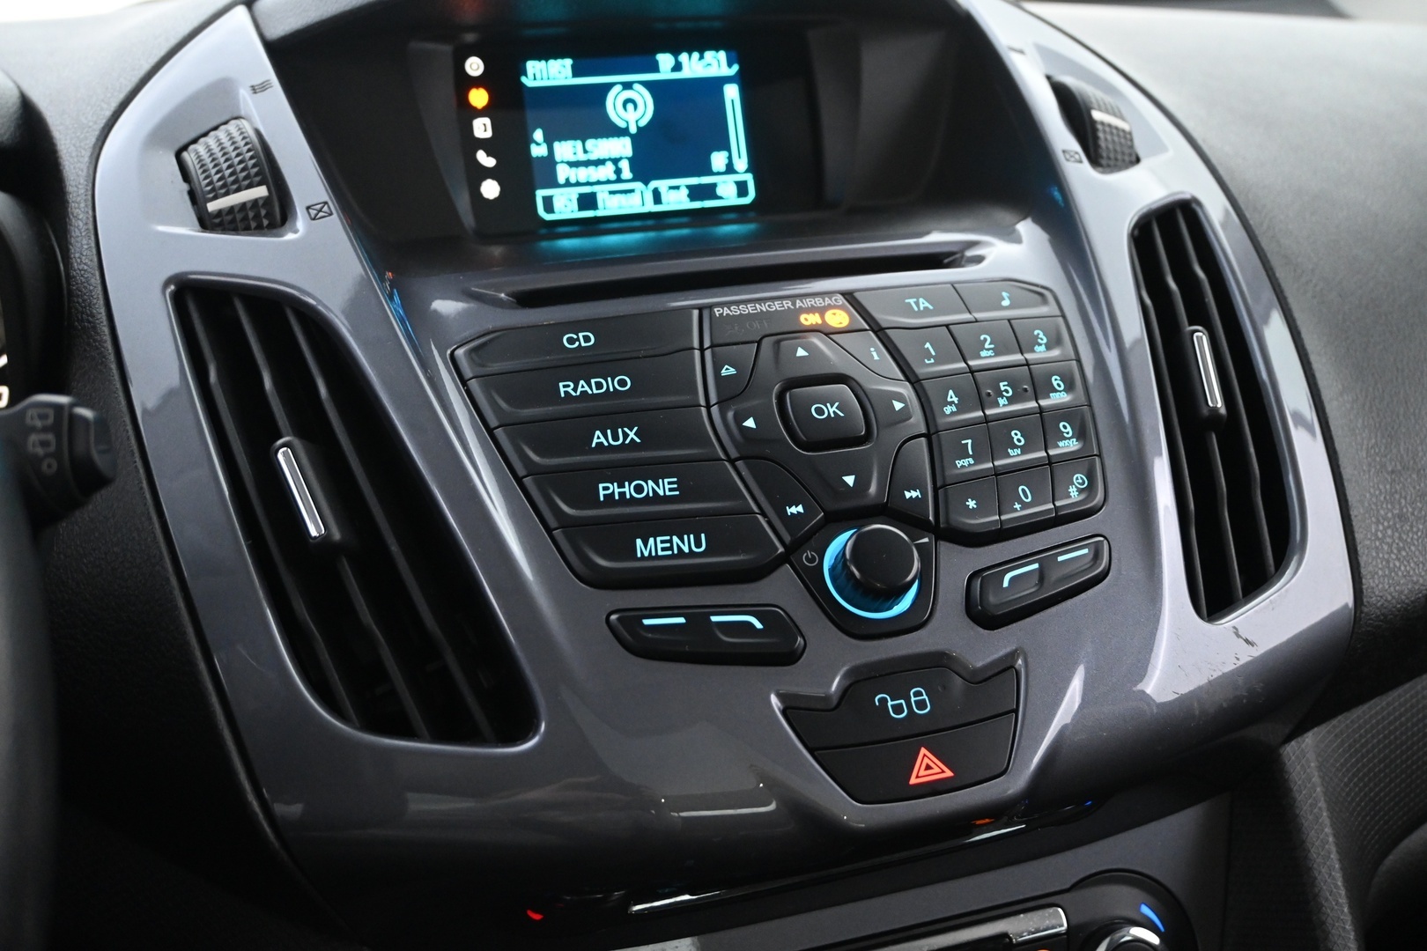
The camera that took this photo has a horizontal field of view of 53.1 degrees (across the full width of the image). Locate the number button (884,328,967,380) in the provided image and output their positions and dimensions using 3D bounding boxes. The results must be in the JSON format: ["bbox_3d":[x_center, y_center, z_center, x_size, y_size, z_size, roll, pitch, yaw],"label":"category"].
[{"bbox_3d":[0.056,-0.031,0.371,0.019,0.005,0.018,-8,51,-23],"label":"number button"}]

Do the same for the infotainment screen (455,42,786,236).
[{"bbox_3d":[-0.025,-0.117,0.485,0.122,0.061,0.015,-7,1,-16],"label":"infotainment screen"}]

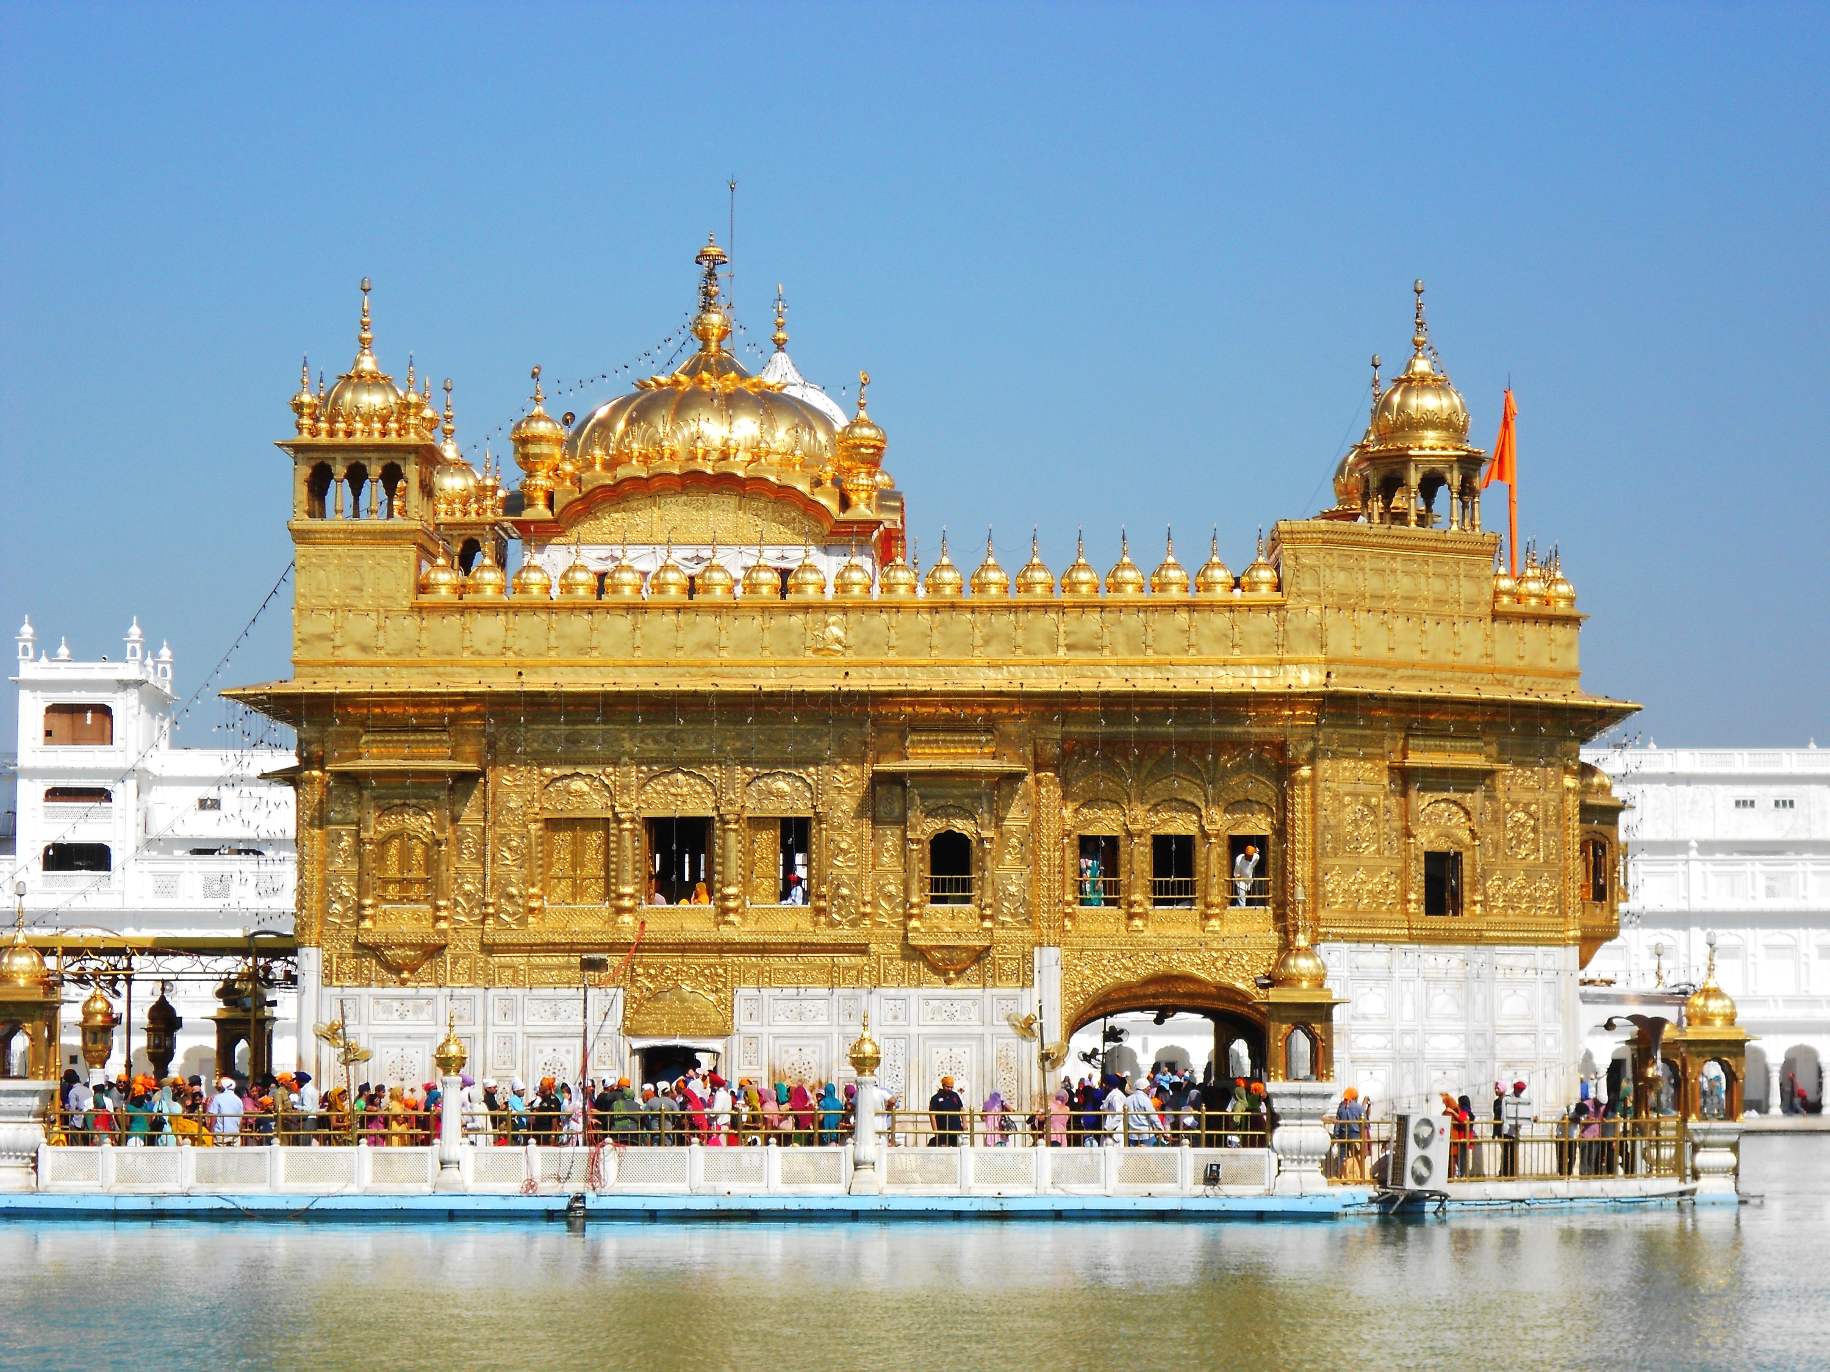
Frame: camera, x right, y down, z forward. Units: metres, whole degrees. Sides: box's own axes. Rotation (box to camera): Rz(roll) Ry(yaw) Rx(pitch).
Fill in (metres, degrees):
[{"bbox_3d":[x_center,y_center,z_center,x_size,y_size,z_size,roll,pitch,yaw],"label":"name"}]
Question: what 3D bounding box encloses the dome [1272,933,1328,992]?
[{"bbox_3d":[6.380,4.569,75.283,0.925,0.969,0.925,0,-5,1],"label":"dome"}]

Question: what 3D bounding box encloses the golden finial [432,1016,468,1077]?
[{"bbox_3d":[-7.645,5.944,74.865,0.555,1.033,0.555,0,-5,1],"label":"golden finial"}]

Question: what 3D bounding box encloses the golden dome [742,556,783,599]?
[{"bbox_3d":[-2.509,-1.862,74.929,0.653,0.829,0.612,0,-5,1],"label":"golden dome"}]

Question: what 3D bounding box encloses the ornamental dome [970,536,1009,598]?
[{"bbox_3d":[1.236,-1.996,74.866,0.653,1.101,0.612,0,-5,1],"label":"ornamental dome"}]

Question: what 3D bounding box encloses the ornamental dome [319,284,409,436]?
[{"bbox_3d":[-9.195,-5.454,76.044,1.387,2.680,1.387,0,-5,1],"label":"ornamental dome"}]

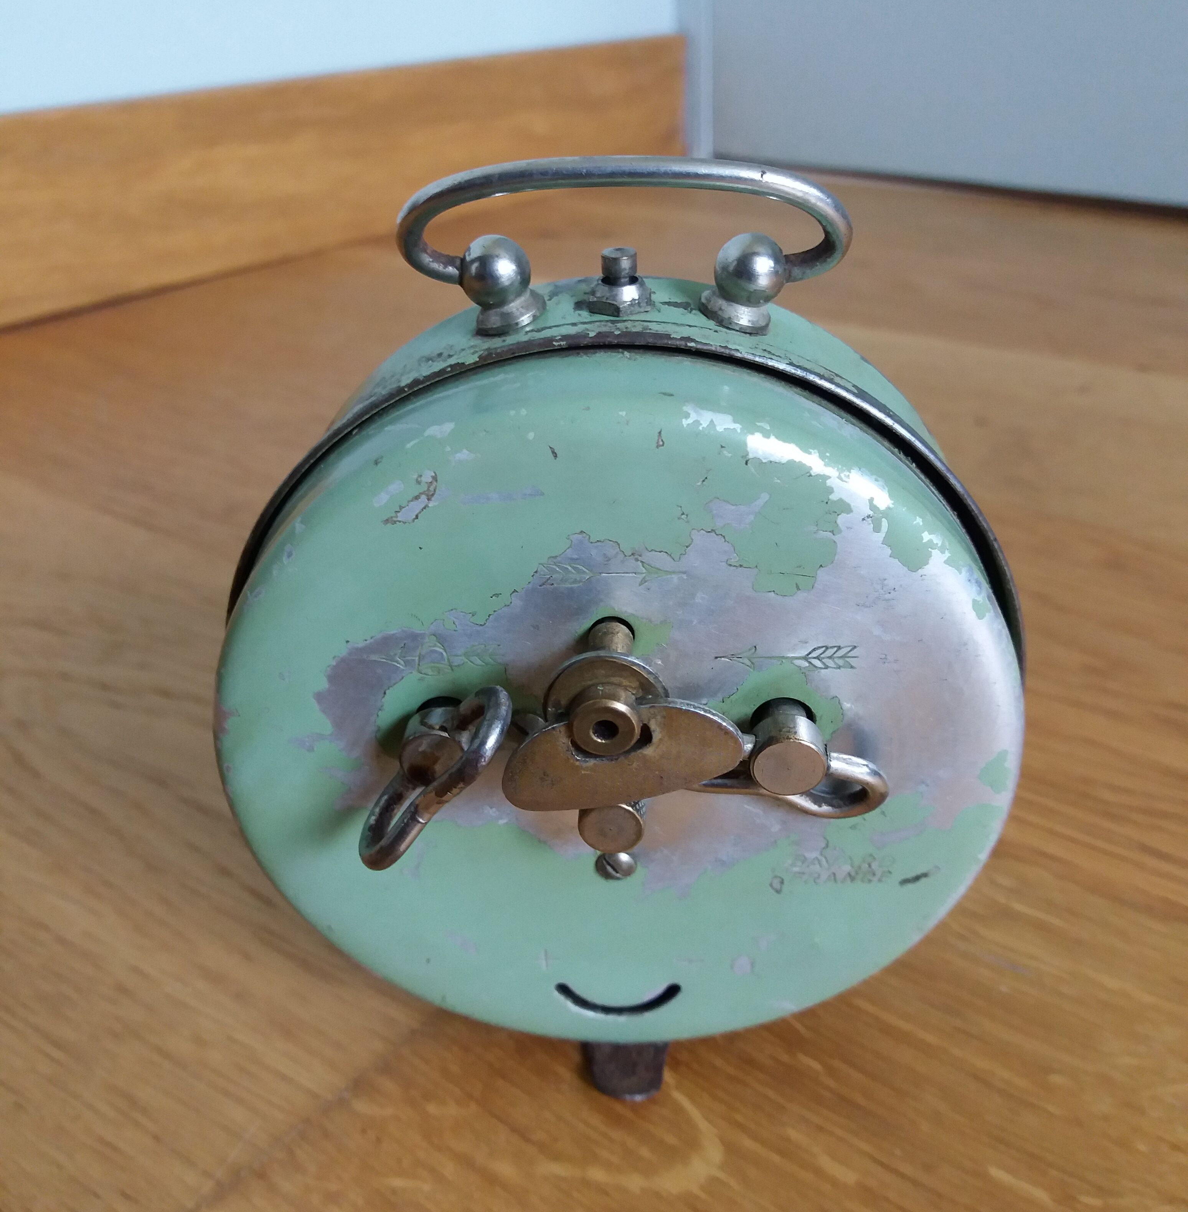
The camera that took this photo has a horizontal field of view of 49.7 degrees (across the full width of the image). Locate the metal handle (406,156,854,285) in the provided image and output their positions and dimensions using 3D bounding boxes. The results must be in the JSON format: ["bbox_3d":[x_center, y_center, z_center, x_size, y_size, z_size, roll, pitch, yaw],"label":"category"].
[{"bbox_3d":[0.003,-0.039,0.132,0.047,0.016,0.003,0,59,0],"label":"metal handle"}]

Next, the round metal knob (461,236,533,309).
[{"bbox_3d":[-0.011,-0.036,0.137,0.008,0.008,0.008,0,29,0],"label":"round metal knob"}]

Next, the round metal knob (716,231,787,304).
[{"bbox_3d":[0.017,-0.036,0.137,0.008,0.008,0.008,0,29,0],"label":"round metal knob"}]

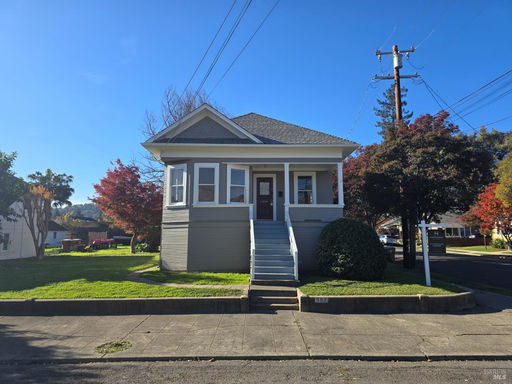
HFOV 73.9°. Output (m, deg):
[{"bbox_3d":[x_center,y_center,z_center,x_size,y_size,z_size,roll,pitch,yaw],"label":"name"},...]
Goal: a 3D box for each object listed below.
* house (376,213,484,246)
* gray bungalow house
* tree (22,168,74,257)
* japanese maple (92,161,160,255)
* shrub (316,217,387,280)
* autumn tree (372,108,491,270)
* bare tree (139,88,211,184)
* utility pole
[{"bbox_3d":[22.559,4.964,43.729,13.500,4.662,10.000,-4,-9,30],"label":"house"},{"bbox_3d":[-0.291,-0.294,18.001,9.000,8.300,12.200,0,-8,0],"label":"gray bungalow house"},{"bbox_3d":[-12.269,1.204,20.019,3.000,5.270,2.900,0,-8,0],"label":"tree"},{"bbox_3d":[-8.188,0.957,22.373,4.900,6.190,4.600,0,-8,0],"label":"japanese maple"},{"bbox_3d":[3.659,2.113,13.034,2.600,2.259,2.450,0,-8,0],"label":"shrub"},{"bbox_3d":[8.962,-0.107,17.471,6.200,7.886,5.800,0,-8,0],"label":"autumn tree"},{"bbox_3d":[-5.806,-1.915,25.485,6.400,12.614,6.000,0,-8,0],"label":"bare tree"},{"bbox_3d":[7.820,-2.220,18.463,2.600,12.340,0.700,0,-8,0],"label":"utility pole"}]

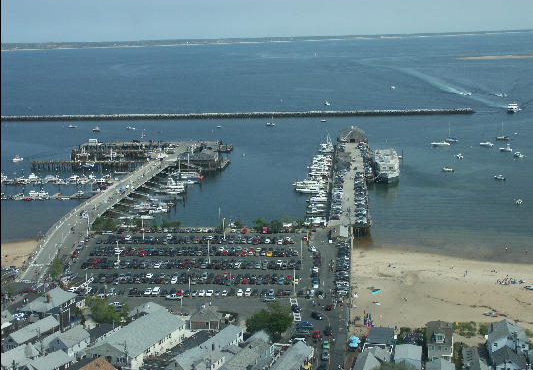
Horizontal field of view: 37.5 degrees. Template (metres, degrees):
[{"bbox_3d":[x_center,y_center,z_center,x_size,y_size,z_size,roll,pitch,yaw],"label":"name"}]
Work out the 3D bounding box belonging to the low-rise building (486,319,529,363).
[{"bbox_3d":[66.723,43.527,216.892,9.800,8.800,13.000,1,11,13],"label":"low-rise building"}]

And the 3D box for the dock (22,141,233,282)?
[{"bbox_3d":[-117.171,-0.698,489.736,150.000,11.000,382.000,0,11,8],"label":"dock"}]

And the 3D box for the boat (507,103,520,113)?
[{"bbox_3d":[276.856,-85.939,883.224,6.500,8.000,18.000,-3,11,-5],"label":"boat"}]

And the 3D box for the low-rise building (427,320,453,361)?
[{"bbox_3d":[48.928,43.965,220.305,6.900,9.800,9.400,1,11,12],"label":"low-rise building"}]

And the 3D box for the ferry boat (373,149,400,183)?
[{"bbox_3d":[80.013,-13.564,523.545,13.500,12.500,58.000,0,11,7],"label":"ferry boat"}]

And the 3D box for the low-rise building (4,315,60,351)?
[{"bbox_3d":[-71.516,45.512,239.949,6.600,5.900,17.600,4,12,26],"label":"low-rise building"}]

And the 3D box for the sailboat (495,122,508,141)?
[{"bbox_3d":[198.570,-45.327,660.058,11.000,15.500,3.400,2,11,18],"label":"sailboat"}]

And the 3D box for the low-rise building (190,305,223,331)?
[{"bbox_3d":[-18.718,41.180,245.992,9.200,6.900,7.000,-1,11,5],"label":"low-rise building"}]

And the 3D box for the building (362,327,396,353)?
[{"bbox_3d":[32.657,46.037,224.855,7.800,4.900,15.000,1,11,11],"label":"building"}]

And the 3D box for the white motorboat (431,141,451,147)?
[{"bbox_3d":[141.297,-32.914,637.109,15.500,2.900,4.200,2,11,18],"label":"white motorboat"}]

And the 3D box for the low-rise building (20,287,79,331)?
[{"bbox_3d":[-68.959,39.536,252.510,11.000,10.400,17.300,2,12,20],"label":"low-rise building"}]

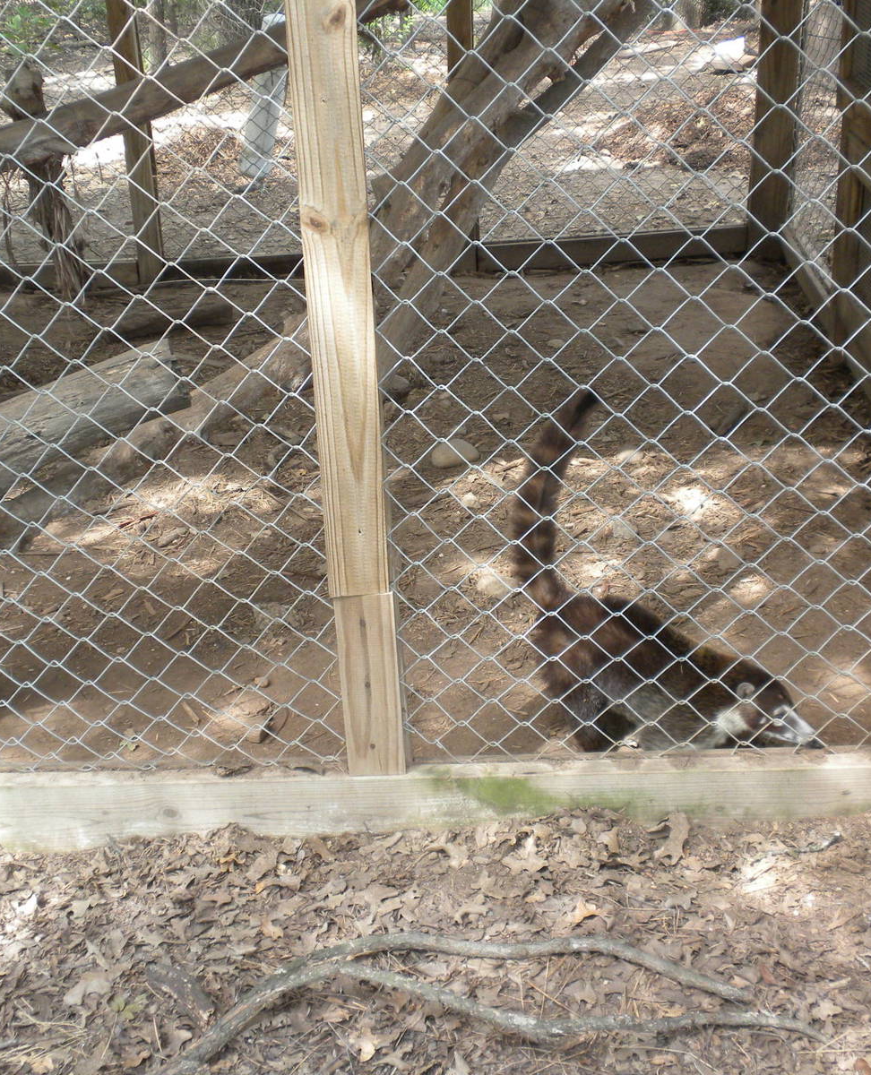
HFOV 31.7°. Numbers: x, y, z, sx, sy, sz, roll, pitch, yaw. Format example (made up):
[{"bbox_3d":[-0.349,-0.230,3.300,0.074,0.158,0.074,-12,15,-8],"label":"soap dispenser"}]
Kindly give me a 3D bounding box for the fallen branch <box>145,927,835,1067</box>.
[{"bbox_3d":[0.071,0.593,2.006,0.830,0.060,0.260,-2,23,0],"label":"fallen branch"}]

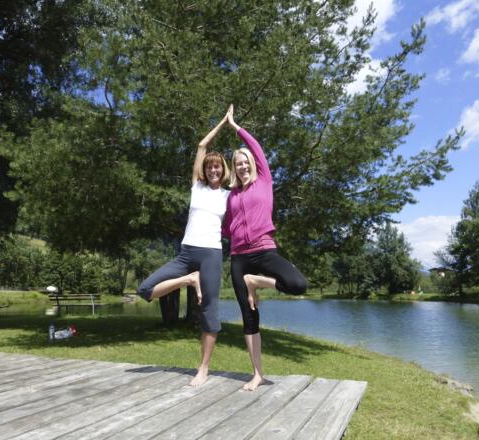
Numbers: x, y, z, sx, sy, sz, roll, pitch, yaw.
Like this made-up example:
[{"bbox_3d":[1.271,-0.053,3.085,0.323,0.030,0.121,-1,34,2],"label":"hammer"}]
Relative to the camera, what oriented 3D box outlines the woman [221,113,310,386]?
[{"bbox_3d":[0.165,0.108,2.964,0.660,2.000,0.500,-3,-10,15],"label":"woman"}]

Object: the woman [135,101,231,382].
[{"bbox_3d":[-0.400,0.128,3.082,0.700,2.000,0.440,1,-10,-3],"label":"woman"}]

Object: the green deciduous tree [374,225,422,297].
[{"bbox_3d":[23.308,5.716,62.931,7.000,10.700,7.000,-3,-10,20],"label":"green deciduous tree"}]

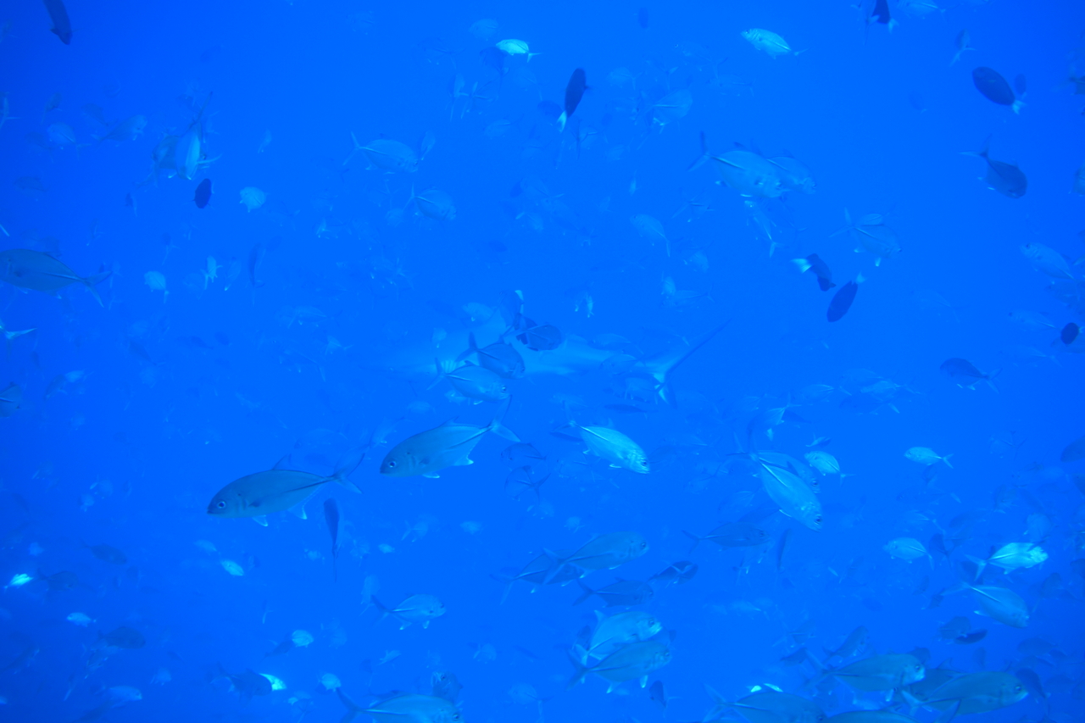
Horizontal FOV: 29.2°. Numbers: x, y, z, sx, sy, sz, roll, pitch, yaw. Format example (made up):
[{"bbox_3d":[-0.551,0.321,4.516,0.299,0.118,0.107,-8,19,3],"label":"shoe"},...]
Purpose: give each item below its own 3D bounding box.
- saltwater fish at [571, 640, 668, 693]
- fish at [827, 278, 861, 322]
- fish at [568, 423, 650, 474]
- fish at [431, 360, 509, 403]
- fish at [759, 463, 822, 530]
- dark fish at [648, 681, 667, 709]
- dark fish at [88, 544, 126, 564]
[{"bbox_3d":[0.328,1.303,8.900,0.470,0.175,0.075,-9,13,-23],"label":"saltwater fish"},{"bbox_3d":[1.163,-0.235,8.000,0.050,0.250,0.110,11,-29,49],"label":"fish"},{"bbox_3d":[0.279,0.372,9.300,0.520,0.185,0.080,32,-11,-17],"label":"fish"},{"bbox_3d":[-0.342,0.092,9.800,0.450,0.170,0.075,16,1,-28],"label":"fish"},{"bbox_3d":[0.971,0.514,8.400,0.520,0.185,0.080,47,-18,-18],"label":"fish"},{"bbox_3d":[0.663,1.923,12.000,0.065,0.140,0.330,-3,31,-19],"label":"dark fish"},{"bbox_3d":[-2.931,1.301,14.000,0.310,0.110,0.055,19,8,-6],"label":"dark fish"}]

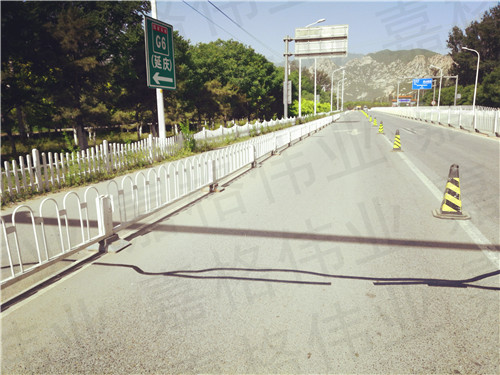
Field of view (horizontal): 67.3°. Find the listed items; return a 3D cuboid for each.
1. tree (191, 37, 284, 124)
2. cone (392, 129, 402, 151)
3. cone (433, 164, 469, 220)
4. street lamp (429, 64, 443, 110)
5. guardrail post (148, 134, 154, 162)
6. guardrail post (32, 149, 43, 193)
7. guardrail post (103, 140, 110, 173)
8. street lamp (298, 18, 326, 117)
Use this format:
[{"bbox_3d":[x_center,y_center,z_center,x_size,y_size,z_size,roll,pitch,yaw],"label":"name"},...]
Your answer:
[{"bbox_3d":[-1.204,-9.936,35.403,7.600,7.754,7.600,2,13,16],"label":"tree"},{"bbox_3d":[4.990,-1.586,12.683,0.400,0.700,0.400,2,12,16],"label":"cone"},{"bbox_3d":[2.811,0.036,5.176,0.450,0.713,0.450,2,13,16],"label":"cone"},{"bbox_3d":[43.889,-23.160,89.219,2.400,10.500,0.300,2,12,16],"label":"street lamp"},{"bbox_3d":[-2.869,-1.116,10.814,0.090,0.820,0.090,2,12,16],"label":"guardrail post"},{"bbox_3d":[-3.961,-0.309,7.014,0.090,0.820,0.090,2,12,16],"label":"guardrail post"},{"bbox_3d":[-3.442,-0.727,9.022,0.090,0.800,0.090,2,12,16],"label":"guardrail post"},{"bbox_3d":[6.487,-12.055,39.099,2.620,10.088,0.350,2,13,16],"label":"street lamp"}]

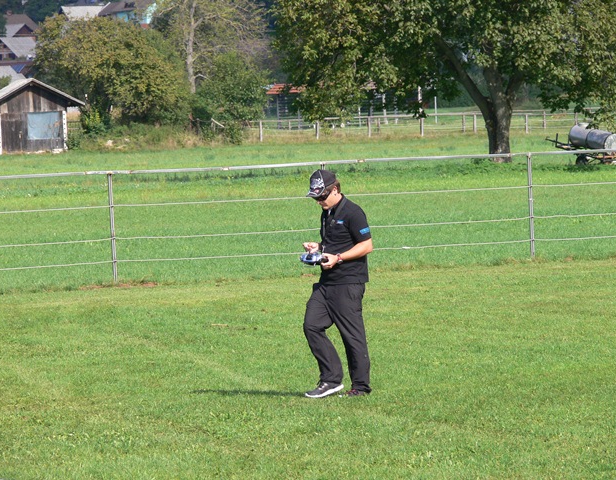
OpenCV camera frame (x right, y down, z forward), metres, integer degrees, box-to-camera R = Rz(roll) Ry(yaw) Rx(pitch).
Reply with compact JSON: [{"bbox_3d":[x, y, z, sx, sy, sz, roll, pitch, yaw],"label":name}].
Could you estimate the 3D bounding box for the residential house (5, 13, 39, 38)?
[{"bbox_3d":[-56.772,-41.262,1000.000,10.000,9.000,10.000,-3,2,-24],"label":"residential house"}]

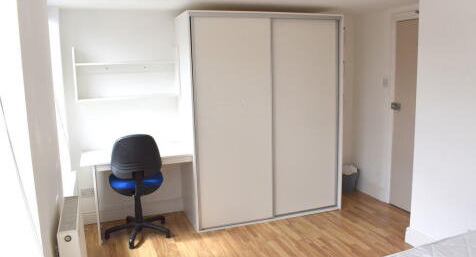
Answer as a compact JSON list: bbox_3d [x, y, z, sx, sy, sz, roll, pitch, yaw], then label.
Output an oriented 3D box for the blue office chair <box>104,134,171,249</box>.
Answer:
[{"bbox_3d":[-0.935,0.505,3.303,0.610,0.990,0.600,-5,10,-20],"label":"blue office chair"}]

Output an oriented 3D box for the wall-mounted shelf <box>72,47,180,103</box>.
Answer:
[{"bbox_3d":[-1.036,-0.514,3.400,0.940,0.505,0.200,-5,10,-20],"label":"wall-mounted shelf"}]

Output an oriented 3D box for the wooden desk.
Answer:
[{"bbox_3d":[-0.946,0.601,3.414,0.960,0.765,0.548,-5,10,-20],"label":"wooden desk"}]

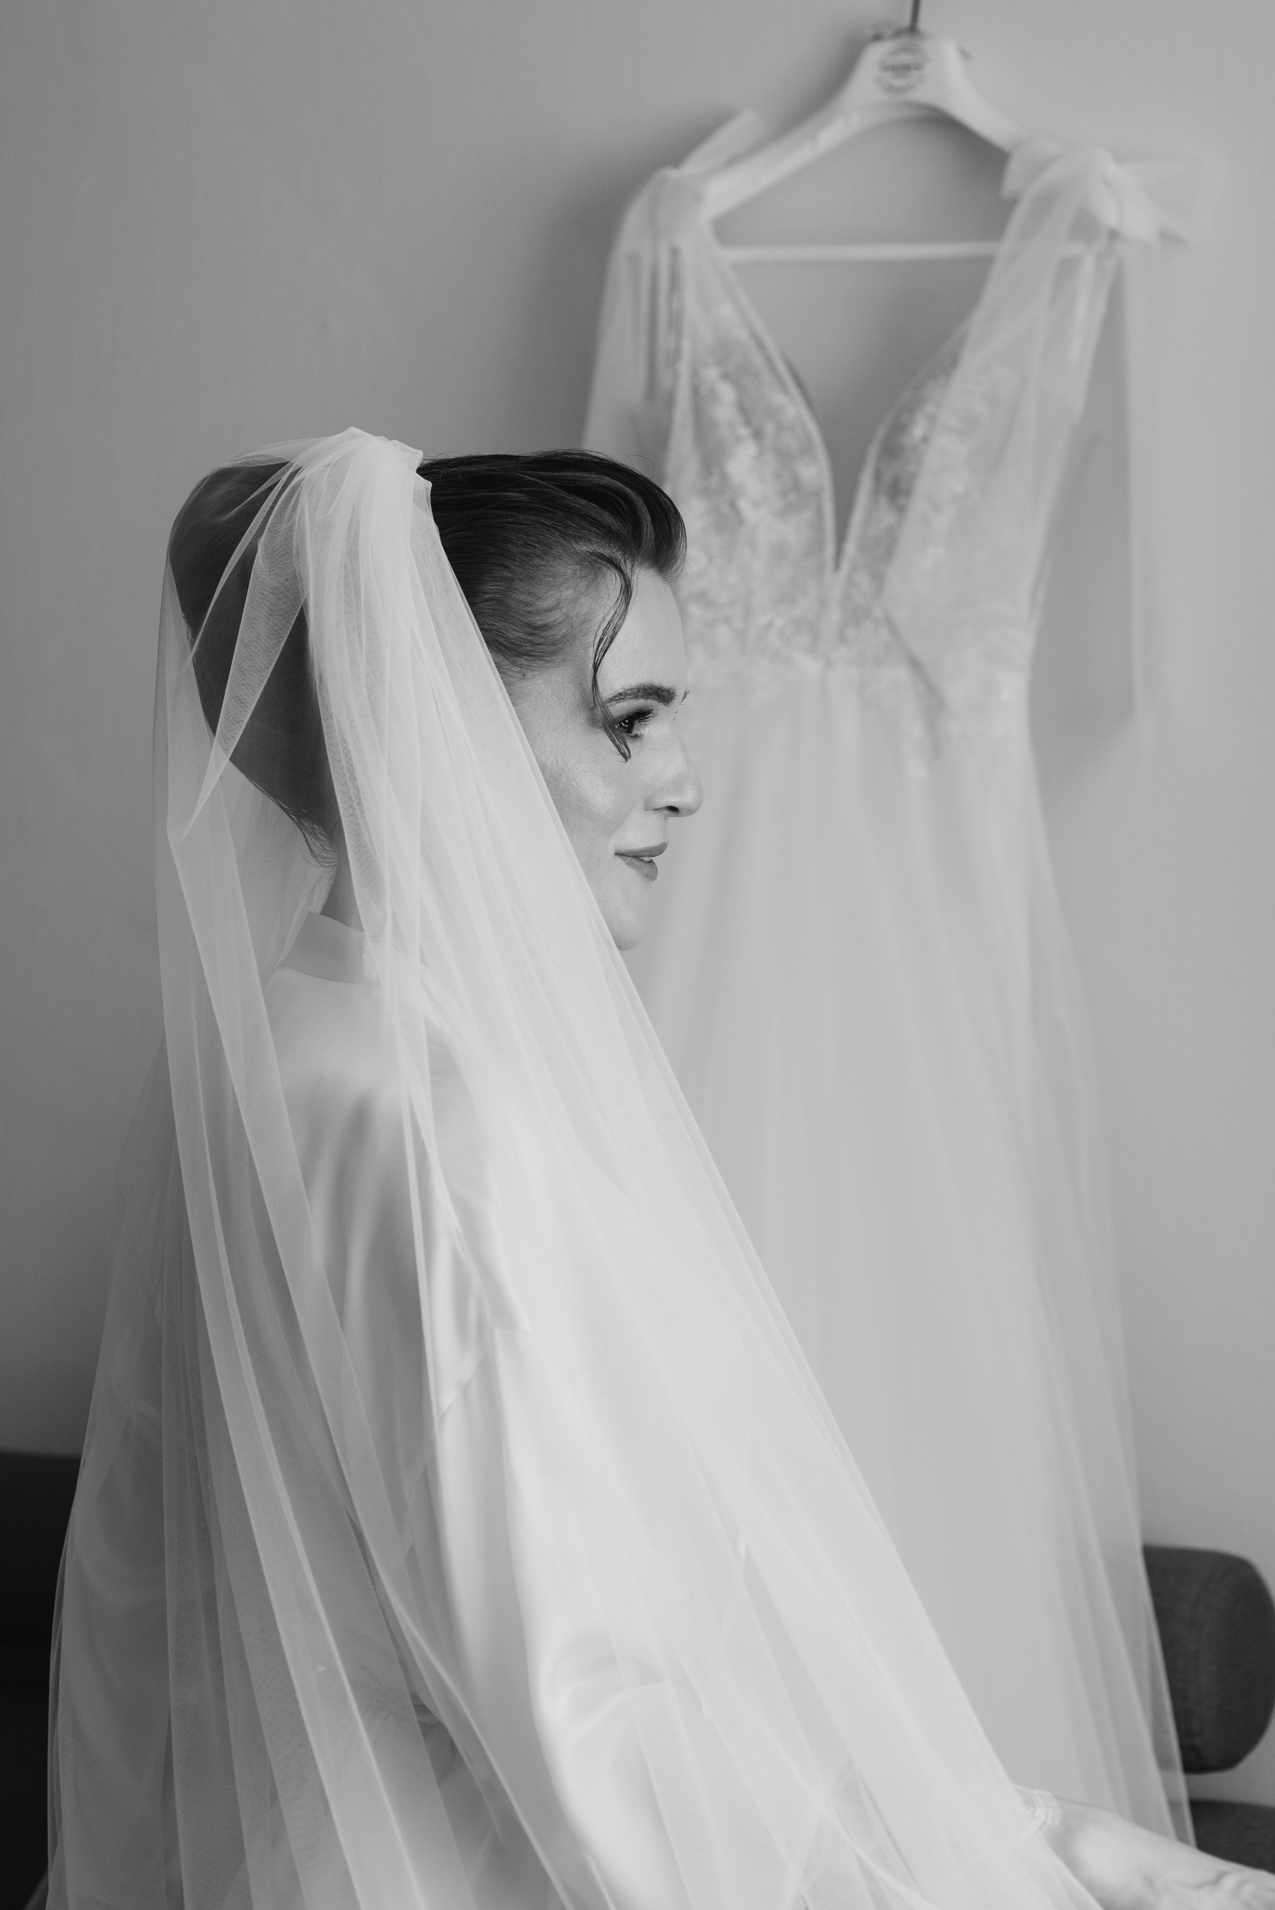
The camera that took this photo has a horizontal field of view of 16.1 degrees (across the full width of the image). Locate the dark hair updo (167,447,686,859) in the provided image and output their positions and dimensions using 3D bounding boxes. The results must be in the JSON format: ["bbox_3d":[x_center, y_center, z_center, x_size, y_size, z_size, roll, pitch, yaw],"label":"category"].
[{"bbox_3d":[-0.100,-0.144,2.150,0.243,0.197,0.180,2,1,10],"label":"dark hair updo"}]

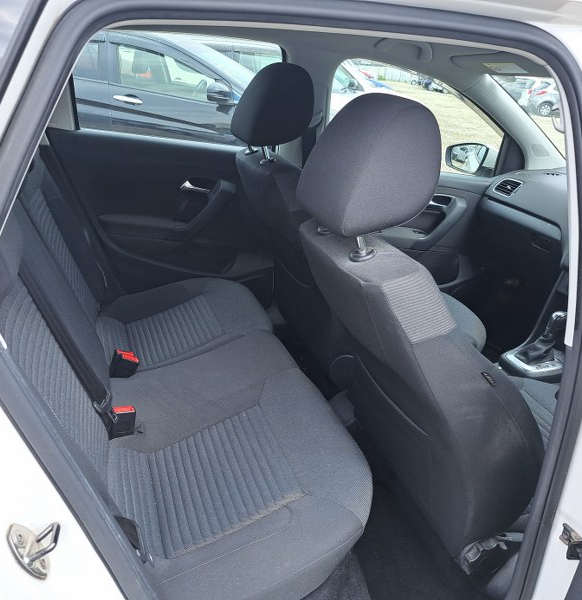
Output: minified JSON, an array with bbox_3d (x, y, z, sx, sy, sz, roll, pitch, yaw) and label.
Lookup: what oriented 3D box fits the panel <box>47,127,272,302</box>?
[{"bbox_3d":[-0.412,-0.265,1.975,0.770,0.670,0.100,-5,24,-19],"label":"panel"}]

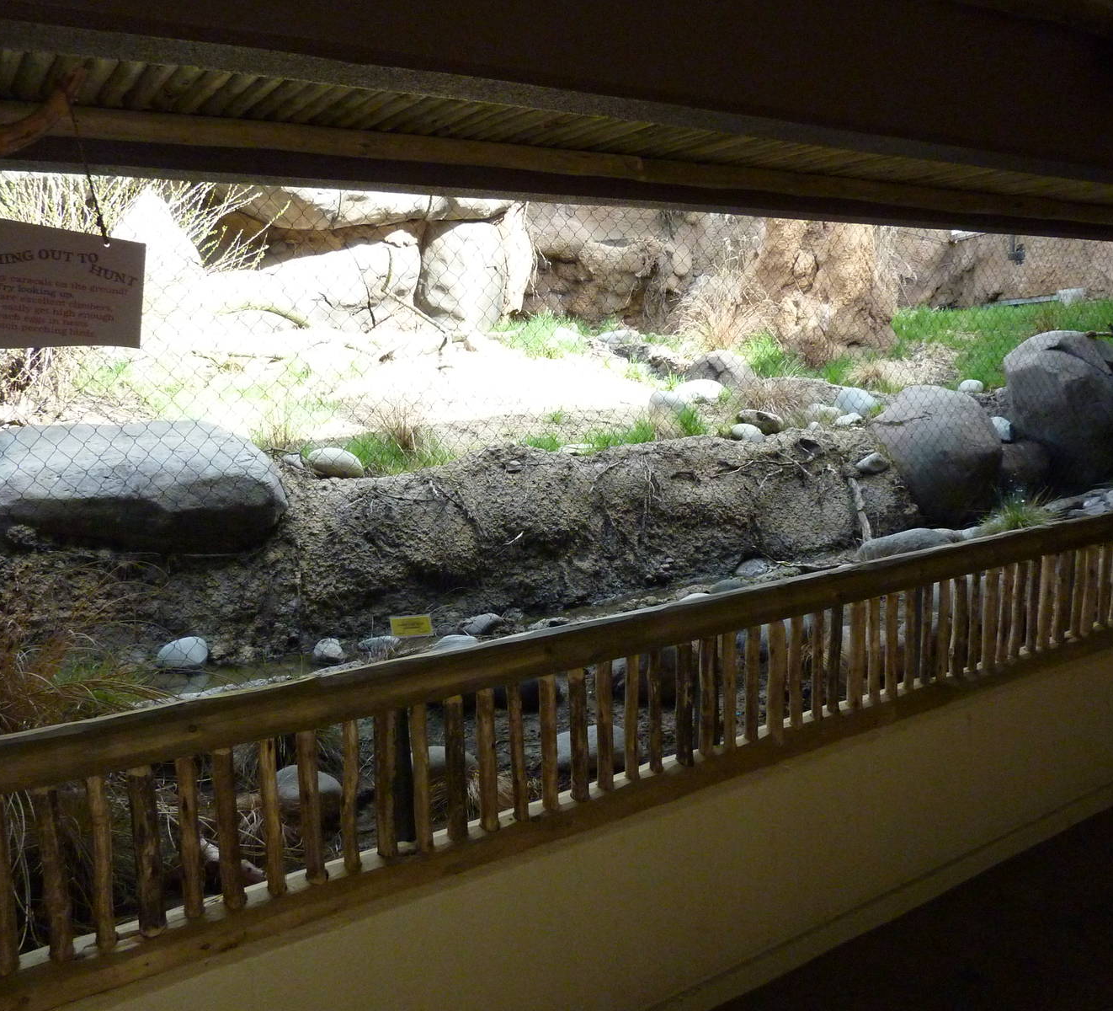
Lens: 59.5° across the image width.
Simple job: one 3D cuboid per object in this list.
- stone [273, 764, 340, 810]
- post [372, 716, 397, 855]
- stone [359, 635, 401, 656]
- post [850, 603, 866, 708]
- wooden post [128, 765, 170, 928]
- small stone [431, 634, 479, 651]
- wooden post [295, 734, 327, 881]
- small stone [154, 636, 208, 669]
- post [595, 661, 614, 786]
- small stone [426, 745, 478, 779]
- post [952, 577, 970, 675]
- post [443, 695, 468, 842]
[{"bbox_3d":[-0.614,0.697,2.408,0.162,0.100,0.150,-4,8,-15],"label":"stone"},{"bbox_3d":[-0.329,0.532,1.869,0.039,0.289,0.039,-7,10,-32],"label":"post"},{"bbox_3d":[-0.744,0.593,4.104,0.175,0.085,0.130,-3,8,-11],"label":"stone"},{"bbox_3d":[0.819,0.407,2.656,0.042,0.293,0.042,-7,10,-32],"label":"post"},{"bbox_3d":[-0.714,0.594,1.697,0.042,0.278,0.042,-6,10,-32],"label":"wooden post"},{"bbox_3d":[-0.501,0.694,4.700,0.270,0.115,0.200,-3,9,-6],"label":"small stone"},{"bbox_3d":[-0.457,0.564,1.824,0.034,0.287,0.034,-7,9,-33],"label":"wooden post"},{"bbox_3d":[-1.539,0.607,3.995,0.198,0.136,0.170,-5,8,-22],"label":"small stone"},{"bbox_3d":[0.112,0.493,2.214,0.037,0.292,0.037,-2,9,0],"label":"post"},{"bbox_3d":[-0.300,0.709,2.680,0.170,0.080,0.120,-3,9,-7],"label":"small stone"},{"bbox_3d":[1.206,0.362,2.915,0.039,0.286,0.039,-7,9,-33],"label":"post"},{"bbox_3d":[-0.203,0.539,1.991,0.041,0.300,0.041,-2,8,0],"label":"post"}]

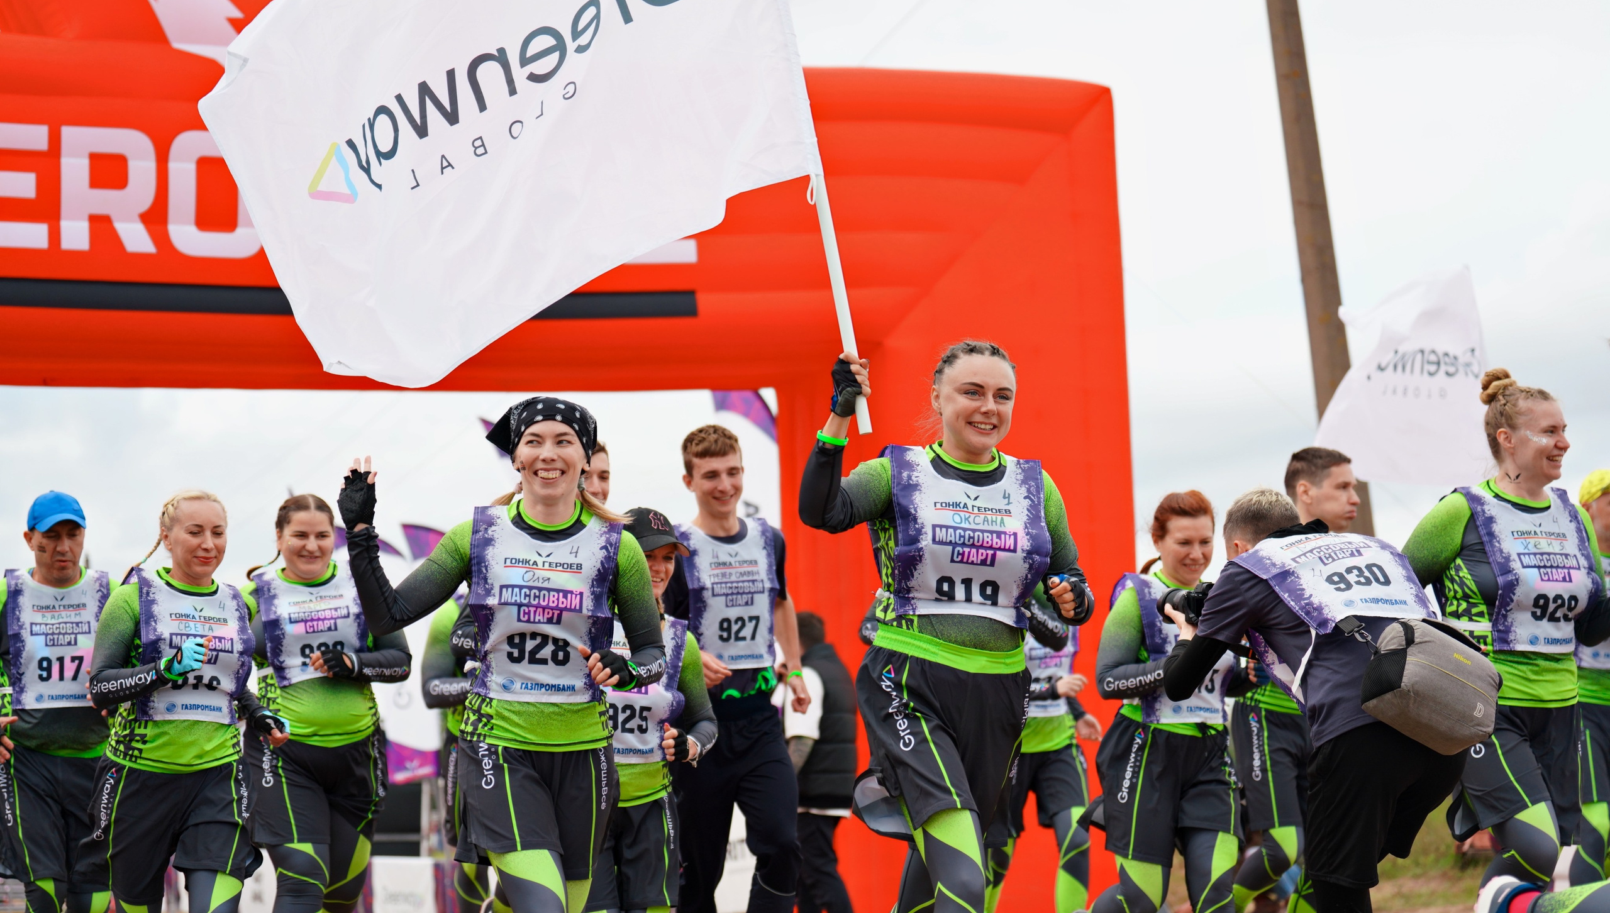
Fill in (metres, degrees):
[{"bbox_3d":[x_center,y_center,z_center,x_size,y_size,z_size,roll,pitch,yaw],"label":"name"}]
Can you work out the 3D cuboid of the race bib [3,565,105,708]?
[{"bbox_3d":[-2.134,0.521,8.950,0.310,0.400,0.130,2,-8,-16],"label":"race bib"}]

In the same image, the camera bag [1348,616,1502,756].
[{"bbox_3d":[1.326,0.485,6.650,0.260,0.190,0.140,29,-38,-34],"label":"camera bag"}]

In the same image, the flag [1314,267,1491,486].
[{"bbox_3d":[2.584,-0.344,13.500,0.900,0.950,0.320,-6,-10,39],"label":"flag"}]

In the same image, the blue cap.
[{"bbox_3d":[-2.102,0.152,8.800,0.170,0.135,0.250,4,12,-32],"label":"blue cap"}]

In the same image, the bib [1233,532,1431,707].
[{"bbox_3d":[1.174,0.369,6.995,0.350,0.220,0.430,-5,32,-19],"label":"bib"}]

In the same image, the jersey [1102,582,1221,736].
[{"bbox_3d":[1.000,0.548,8.600,0.420,0.470,0.290,1,-8,-15],"label":"jersey"}]

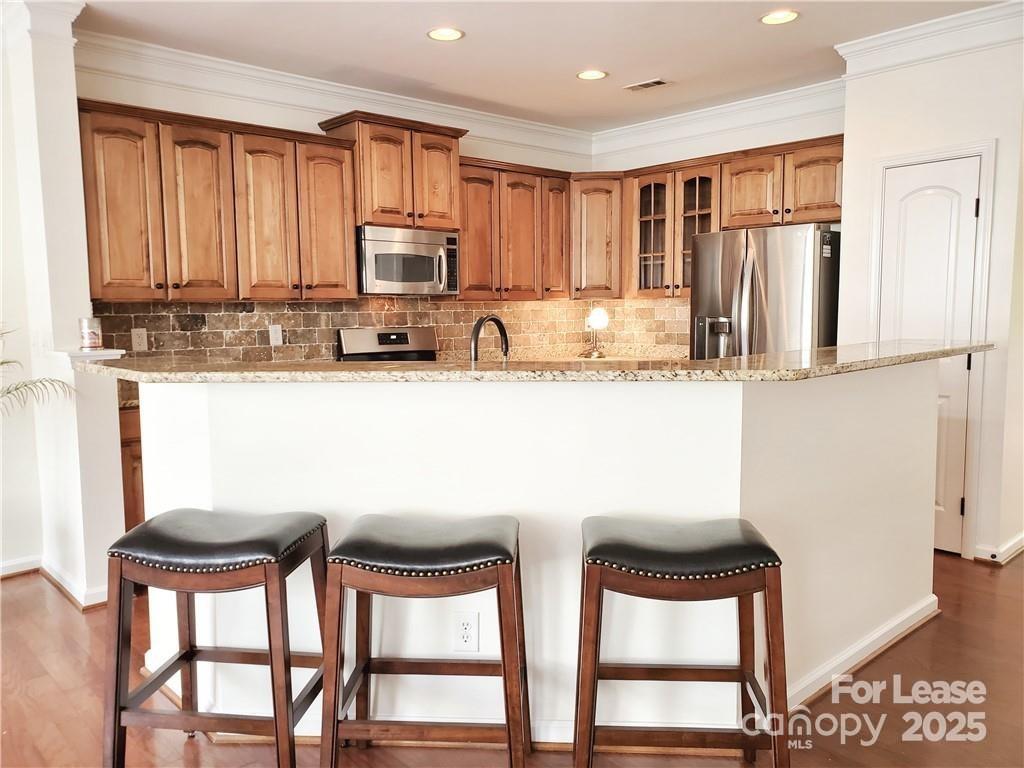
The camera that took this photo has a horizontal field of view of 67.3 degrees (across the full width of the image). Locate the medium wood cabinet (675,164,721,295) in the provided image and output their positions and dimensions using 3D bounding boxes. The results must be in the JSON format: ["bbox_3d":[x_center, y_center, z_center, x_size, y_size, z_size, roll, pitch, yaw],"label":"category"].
[{"bbox_3d":[1.444,-1.093,5.614,0.333,0.919,0.396,-6,8,-42],"label":"medium wood cabinet"}]

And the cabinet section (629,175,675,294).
[{"bbox_3d":[1.074,-1.109,5.806,0.030,0.907,0.391,-6,8,-41],"label":"cabinet section"}]

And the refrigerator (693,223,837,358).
[{"bbox_3d":[1.724,-0.083,5.021,0.805,1.778,0.833,-6,8,-42],"label":"refrigerator"}]

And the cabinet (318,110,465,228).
[{"bbox_3d":[-0.760,-1.350,5.087,0.859,0.660,0.445,-6,8,-42],"label":"cabinet"}]

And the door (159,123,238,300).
[{"bbox_3d":[-1.654,-0.896,4.075,0.373,0.895,0.025,-6,7,-41],"label":"door"}]

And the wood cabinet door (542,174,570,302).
[{"bbox_3d":[0.328,-1.087,5.813,0.280,0.895,0.025,-6,7,-41],"label":"wood cabinet door"}]

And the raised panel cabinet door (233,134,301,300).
[{"bbox_3d":[-1.373,-0.923,4.321,0.360,0.895,0.025,-6,7,-41],"label":"raised panel cabinet door"}]

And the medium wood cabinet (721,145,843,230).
[{"bbox_3d":[1.881,-1.279,5.104,0.333,0.460,0.912,-6,8,-42],"label":"medium wood cabinet"}]

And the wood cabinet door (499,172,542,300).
[{"bbox_3d":[0.065,-1.062,5.582,0.391,0.895,0.025,-6,7,-41],"label":"wood cabinet door"}]

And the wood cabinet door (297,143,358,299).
[{"bbox_3d":[-1.096,-0.950,4.564,0.358,0.895,0.025,-6,7,-41],"label":"wood cabinet door"}]

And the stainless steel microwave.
[{"bbox_3d":[-0.763,-0.809,5.163,0.757,0.422,0.399,-6,8,-42],"label":"stainless steel microwave"}]

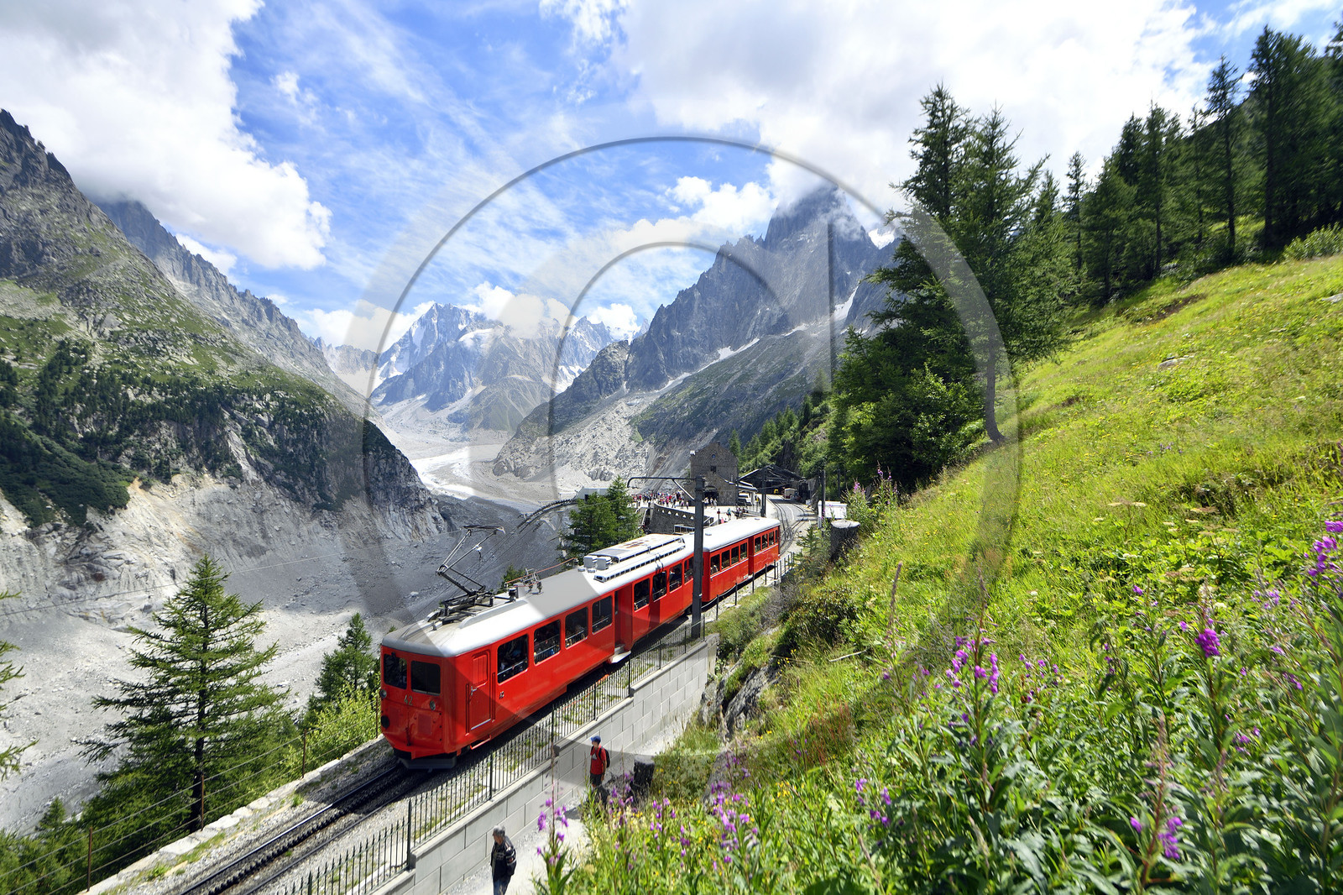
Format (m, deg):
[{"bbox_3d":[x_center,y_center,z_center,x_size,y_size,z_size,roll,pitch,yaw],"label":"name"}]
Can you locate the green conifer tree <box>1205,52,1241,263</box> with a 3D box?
[{"bbox_3d":[29.684,-15.549,34.000,2.000,10.700,2.000,0,-2,0],"label":"green conifer tree"}]

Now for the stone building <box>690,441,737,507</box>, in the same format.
[{"bbox_3d":[7.100,4.900,117.500,8.600,11.300,11.500,0,-2,-6],"label":"stone building"}]

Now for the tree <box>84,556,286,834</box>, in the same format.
[{"bbox_3d":[-11.839,6.127,15.500,4.100,7.100,4.100,0,-2,0],"label":"tree"}]

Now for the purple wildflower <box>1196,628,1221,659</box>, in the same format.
[{"bbox_3d":[1.569,0.569,1.850,0.065,0.090,0.065,-2,-3,37],"label":"purple wildflower"}]

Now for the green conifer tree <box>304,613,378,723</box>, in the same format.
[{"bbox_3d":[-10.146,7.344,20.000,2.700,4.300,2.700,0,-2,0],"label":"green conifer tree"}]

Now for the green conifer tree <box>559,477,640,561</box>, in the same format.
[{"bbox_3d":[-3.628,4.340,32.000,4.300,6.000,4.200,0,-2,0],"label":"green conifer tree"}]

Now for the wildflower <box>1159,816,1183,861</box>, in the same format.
[{"bbox_3d":[0.985,0.770,1.250,0.050,0.085,0.050,-2,-3,37],"label":"wildflower"}]

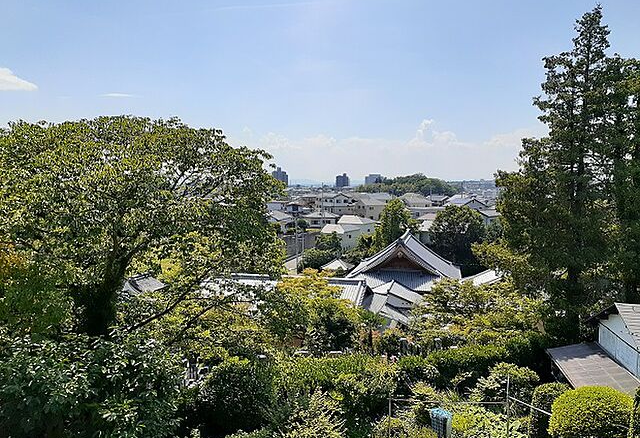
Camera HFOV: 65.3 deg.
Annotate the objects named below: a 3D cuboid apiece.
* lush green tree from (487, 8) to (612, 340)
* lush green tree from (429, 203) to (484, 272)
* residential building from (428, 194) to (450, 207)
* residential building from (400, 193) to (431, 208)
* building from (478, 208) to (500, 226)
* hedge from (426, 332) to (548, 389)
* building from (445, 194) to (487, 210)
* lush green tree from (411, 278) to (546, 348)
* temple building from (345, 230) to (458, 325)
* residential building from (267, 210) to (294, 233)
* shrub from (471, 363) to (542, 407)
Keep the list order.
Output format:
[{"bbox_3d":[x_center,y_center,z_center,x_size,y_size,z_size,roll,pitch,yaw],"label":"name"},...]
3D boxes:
[{"bbox_3d":[13.097,-2.328,28.000,6.300,19.000,6.000,0,4,0],"label":"lush green tree"},{"bbox_3d":[22.035,3.606,80.000,8.600,11.500,8.000,0,4,0],"label":"lush green tree"},{"bbox_3d":[45.102,-6.090,190.000,7.800,6.200,7.500,-1,4,-12],"label":"residential building"},{"bbox_3d":[35.402,-5.841,185.052,10.000,7.000,9.000,1,4,15],"label":"residential building"},{"bbox_3d":[47.791,-0.255,140.335,7.000,5.800,8.000,1,4,20],"label":"building"},{"bbox_3d":[7.482,6.366,22.300,5.500,2.000,1.500,-1,4,-19],"label":"hedge"},{"bbox_3d":[46.052,-4.273,158.000,10.500,7.000,10.000,-2,5,-30],"label":"building"},{"bbox_3d":[9.719,6.055,31.000,7.800,4.600,6.300,0,4,0],"label":"lush green tree"},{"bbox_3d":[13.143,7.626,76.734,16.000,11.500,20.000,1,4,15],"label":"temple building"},{"bbox_3d":[-9.891,0.626,125.000,7.800,5.900,7.800,2,4,20],"label":"residential building"},{"bbox_3d":[6.482,5.627,17.443,2.300,1.500,2.100,0,4,0],"label":"shrub"}]

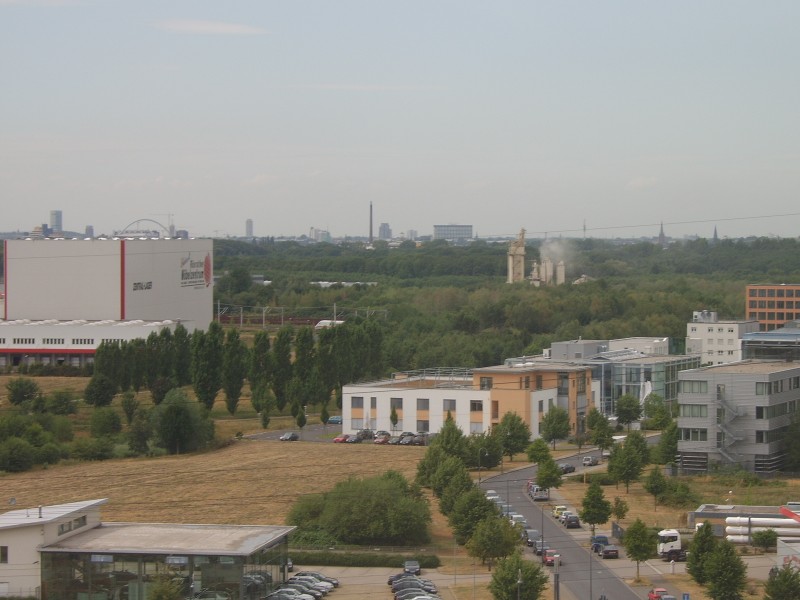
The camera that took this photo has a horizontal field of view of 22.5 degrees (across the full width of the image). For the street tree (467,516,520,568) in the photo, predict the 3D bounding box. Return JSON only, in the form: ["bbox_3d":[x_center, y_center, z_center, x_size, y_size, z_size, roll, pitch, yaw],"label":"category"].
[{"bbox_3d":[10.751,27.891,231.085,6.000,6.200,6.000,0,2,0],"label":"street tree"}]

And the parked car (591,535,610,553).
[{"bbox_3d":[23.450,28.507,235.021,1.680,1.480,4.000,0,2,-5],"label":"parked car"}]

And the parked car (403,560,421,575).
[{"bbox_3d":[1.329,30.318,229.750,1.760,1.440,4.300,0,2,-2],"label":"parked car"}]

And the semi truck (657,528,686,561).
[{"bbox_3d":[33.754,28.885,237.821,6.000,3.750,2.500,0,2,-4],"label":"semi truck"}]

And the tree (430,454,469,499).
[{"bbox_3d":[7.019,25.541,284.971,5.400,7.200,5.400,0,2,0],"label":"tree"}]

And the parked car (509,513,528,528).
[{"bbox_3d":[14.778,27.885,253.970,1.720,1.470,4.250,0,2,-6],"label":"parked car"}]

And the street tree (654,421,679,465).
[{"bbox_3d":[42.581,22.756,319.332,3.700,7.400,3.700,0,2,0],"label":"street tree"}]

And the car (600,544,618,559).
[{"bbox_3d":[23.815,28.688,230.429,1.720,1.420,4.400,0,2,-5],"label":"car"}]

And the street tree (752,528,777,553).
[{"bbox_3d":[42.415,27.997,234.245,3.000,2.550,3.000,0,2,0],"label":"street tree"}]

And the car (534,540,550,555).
[{"bbox_3d":[16.412,28.579,232.979,1.730,1.470,4.250,0,2,-5],"label":"car"}]

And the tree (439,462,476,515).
[{"bbox_3d":[7.704,25.780,269.258,5.200,7.800,5.200,0,2,0],"label":"tree"}]

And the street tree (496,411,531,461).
[{"bbox_3d":[19.098,23.114,339.668,5.700,8.300,5.700,0,2,0],"label":"street tree"}]

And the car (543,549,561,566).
[{"bbox_3d":[17.769,30.085,235.664,1.680,1.500,3.900,0,2,-4],"label":"car"}]

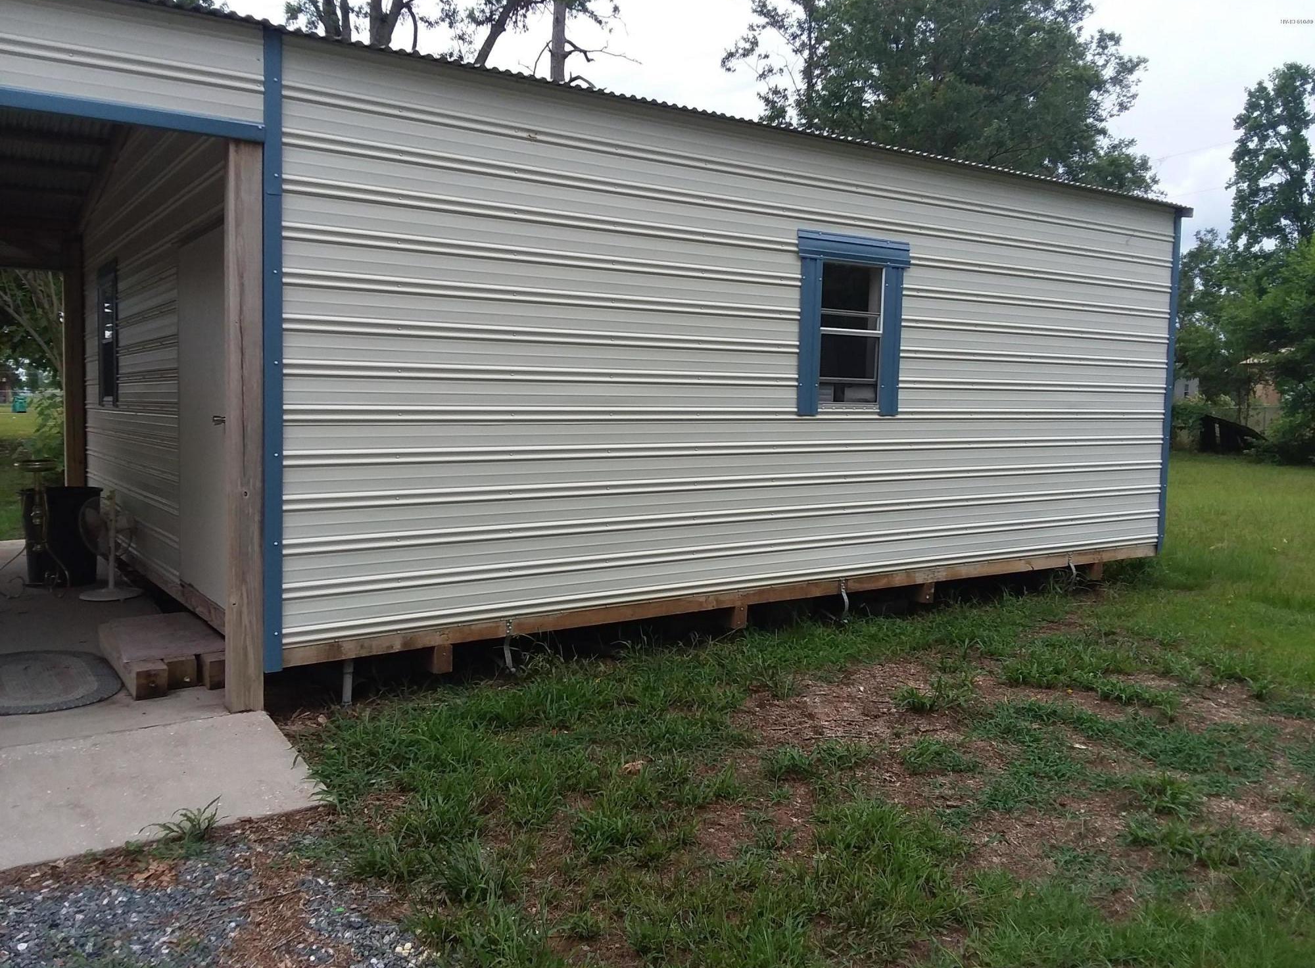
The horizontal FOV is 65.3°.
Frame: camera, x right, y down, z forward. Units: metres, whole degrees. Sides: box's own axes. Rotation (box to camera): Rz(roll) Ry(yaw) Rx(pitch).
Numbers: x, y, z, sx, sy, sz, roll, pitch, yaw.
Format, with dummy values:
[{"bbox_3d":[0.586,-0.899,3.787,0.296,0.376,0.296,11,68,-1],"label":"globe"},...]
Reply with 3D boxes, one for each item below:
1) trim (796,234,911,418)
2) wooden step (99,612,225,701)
[{"bbox_3d":[1.295,-1.021,6.686,0.943,1.162,0.074,-2,6,-33],"label":"trim"},{"bbox_3d":[-2.715,0.917,5.646,0.485,0.155,1.360,-2,5,-35],"label":"wooden step"}]

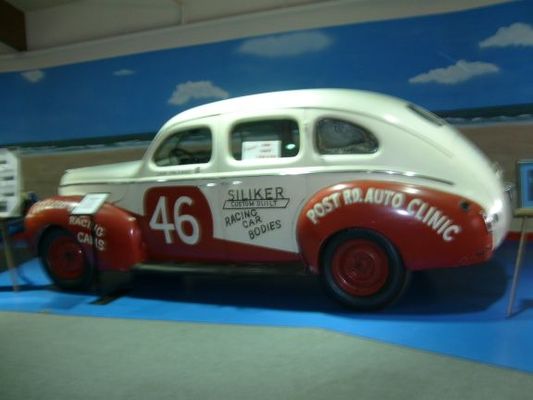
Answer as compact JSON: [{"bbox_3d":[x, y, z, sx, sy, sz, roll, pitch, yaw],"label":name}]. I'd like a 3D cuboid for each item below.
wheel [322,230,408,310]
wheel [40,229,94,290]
[{"bbox_3d":[0.722,0.502,4.020,0.660,0.660,0.180,-2,0,24],"label":"wheel"},{"bbox_3d":[-1.885,0.551,5.190,0.660,0.660,0.180,-2,0,19],"label":"wheel"}]

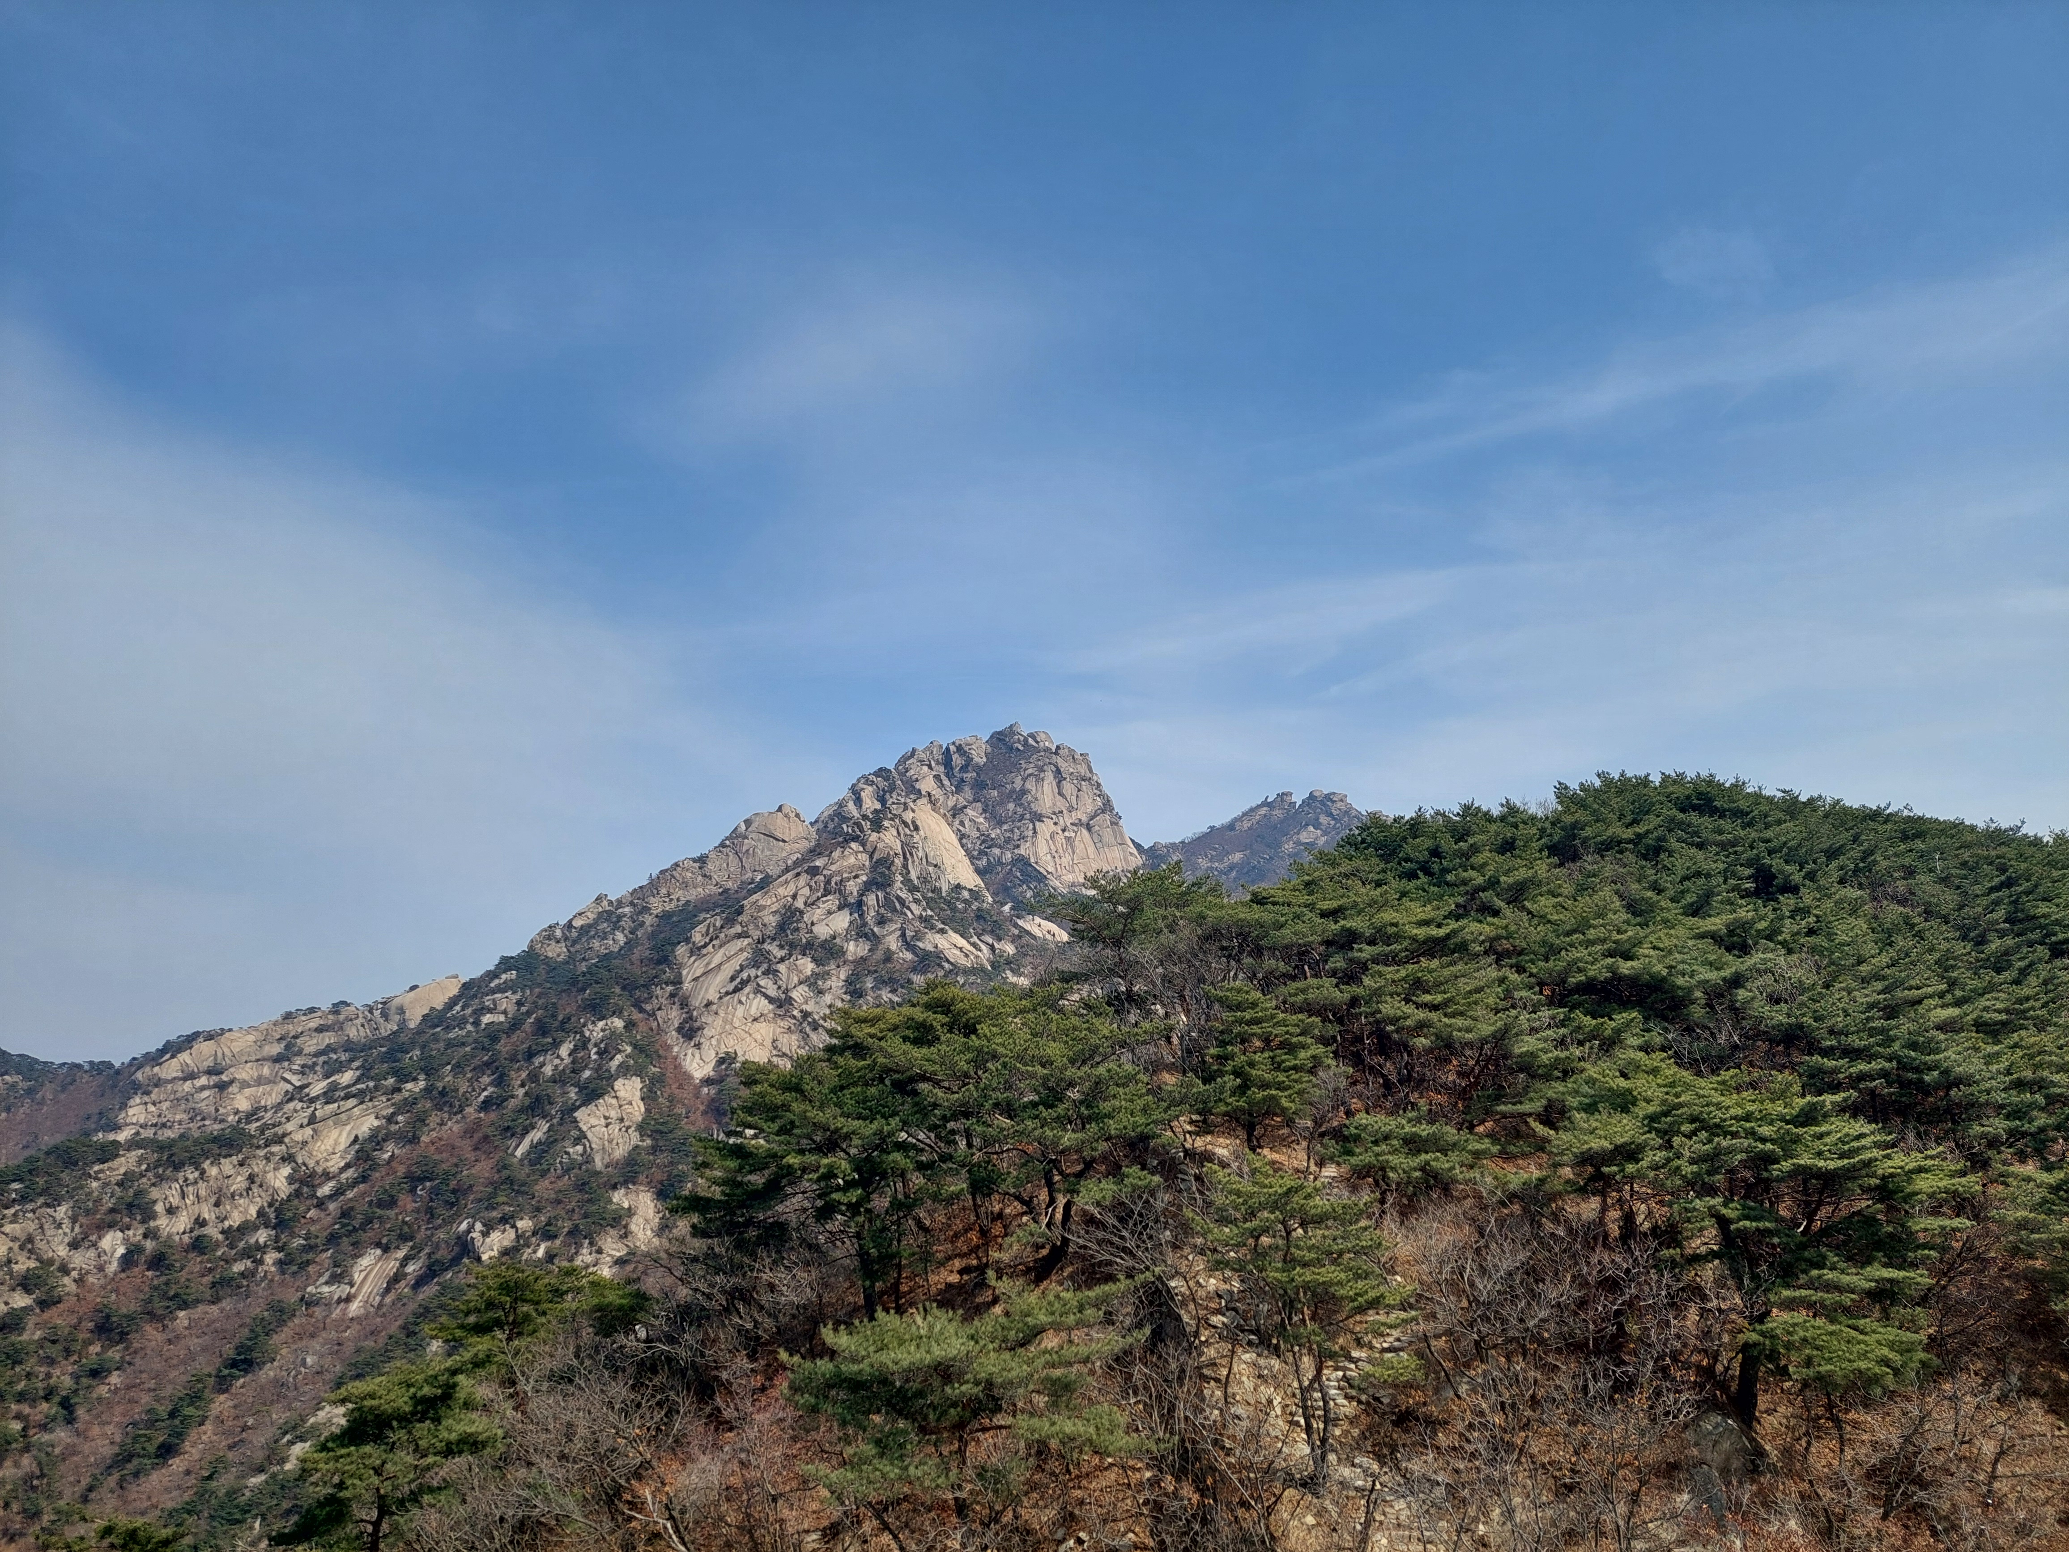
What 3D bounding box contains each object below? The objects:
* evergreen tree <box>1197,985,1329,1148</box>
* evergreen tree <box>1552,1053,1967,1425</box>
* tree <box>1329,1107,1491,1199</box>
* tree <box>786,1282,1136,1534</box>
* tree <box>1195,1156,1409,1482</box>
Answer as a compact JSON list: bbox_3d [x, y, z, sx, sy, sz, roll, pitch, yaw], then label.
[{"bbox_3d":[7.010,8.970,46.000,3.905,4.956,3.514,-1,-10,8],"label":"evergreen tree"},{"bbox_3d":[15.718,9.950,33.000,7.707,7.498,6.936,-5,-11,24],"label":"evergreen tree"},{"bbox_3d":[10.637,10.689,42.000,4.337,2.667,3.904,-2,-10,14],"label":"tree"},{"bbox_3d":[-1.200,10.474,25.000,5.763,3.561,5.186,0,-10,-3],"label":"tree"},{"bbox_3d":[5.487,11.130,31.000,4.171,6.172,3.753,-2,-10,9],"label":"tree"}]

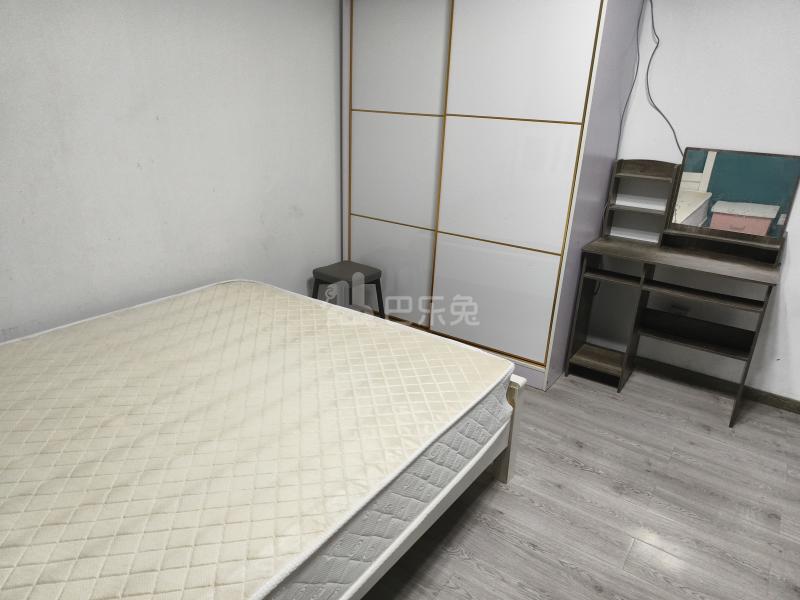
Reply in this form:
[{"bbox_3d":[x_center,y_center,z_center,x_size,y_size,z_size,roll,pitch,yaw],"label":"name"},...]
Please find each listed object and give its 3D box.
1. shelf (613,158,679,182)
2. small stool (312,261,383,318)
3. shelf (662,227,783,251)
[{"bbox_3d":[1.256,-0.658,2.704,0.269,0.079,0.120,15,24,31],"label":"shelf"},{"bbox_3d":[-0.310,0.042,3.156,0.330,0.450,0.320,16,24,32],"label":"small stool"},{"bbox_3d":[1.569,-0.306,2.601,0.491,0.019,0.120,15,24,31],"label":"shelf"}]

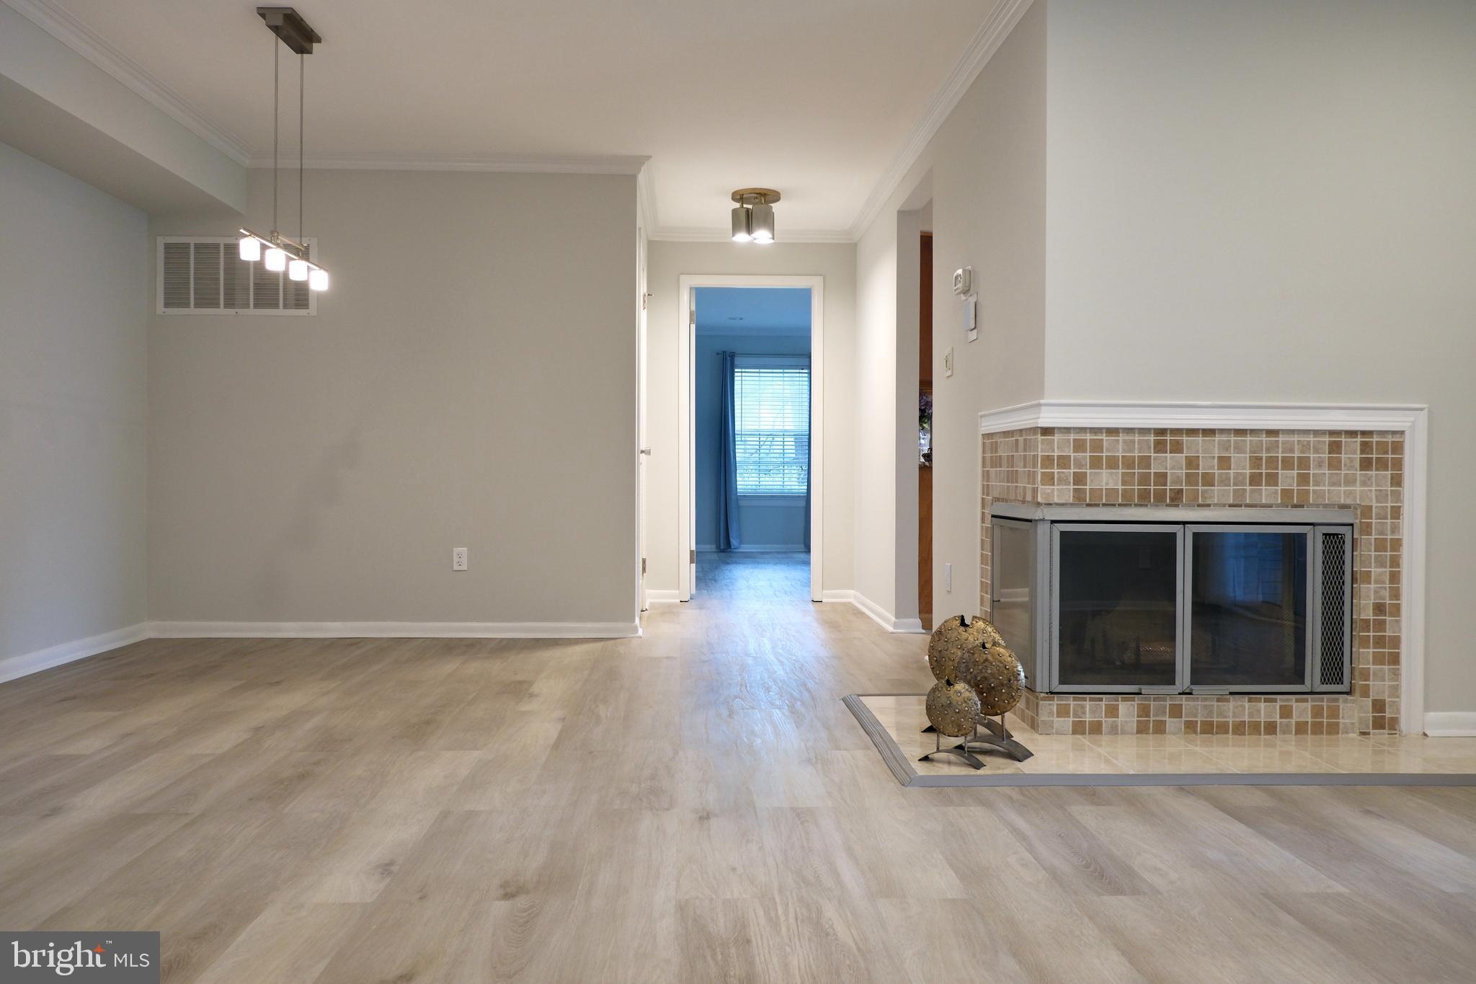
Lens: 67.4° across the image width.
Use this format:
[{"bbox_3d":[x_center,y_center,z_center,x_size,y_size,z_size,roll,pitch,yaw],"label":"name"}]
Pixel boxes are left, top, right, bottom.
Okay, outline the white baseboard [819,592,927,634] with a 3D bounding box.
[{"bbox_3d":[0.784,0.702,6.657,0.383,0.081,1.448,0,1,-2],"label":"white baseboard"}]

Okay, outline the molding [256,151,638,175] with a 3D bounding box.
[{"bbox_3d":[-1.450,-1.655,5.563,2.038,0.073,0.079,0,1,-2],"label":"molding"}]

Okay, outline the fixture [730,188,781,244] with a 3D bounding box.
[{"bbox_3d":[0.103,-1.553,6.280,0.280,0.283,0.279,0,1,-2],"label":"fixture"}]

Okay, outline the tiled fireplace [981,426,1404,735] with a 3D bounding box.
[{"bbox_3d":[1.492,0.276,3.783,1.147,0.953,0.682,0,1,-2],"label":"tiled fireplace"}]

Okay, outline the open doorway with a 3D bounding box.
[{"bbox_3d":[0.086,-0.349,7.353,0.966,2.154,0.133,0,1,-2],"label":"open doorway"}]

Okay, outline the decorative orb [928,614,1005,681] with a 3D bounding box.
[{"bbox_3d":[0.713,0.504,3.431,0.250,0.250,0.105,1,1,26],"label":"decorative orb"}]

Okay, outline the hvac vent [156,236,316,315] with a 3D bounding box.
[{"bbox_3d":[-2.517,-1.087,5.556,0.789,0.394,0.025,0,1,-2],"label":"hvac vent"}]

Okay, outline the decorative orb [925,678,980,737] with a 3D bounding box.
[{"bbox_3d":[0.600,0.604,3.085,0.163,0.163,0.069,1,1,32],"label":"decorative orb"}]

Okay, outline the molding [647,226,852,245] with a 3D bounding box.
[{"bbox_3d":[0.104,-1.681,7.270,1.365,0.071,0.079,0,1,-2],"label":"molding"}]

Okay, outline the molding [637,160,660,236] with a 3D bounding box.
[{"bbox_3d":[-0.507,-1.667,6.423,0.079,0.075,1.718,0,1,-2],"label":"molding"}]

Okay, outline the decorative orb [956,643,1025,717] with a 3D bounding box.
[{"bbox_3d":[0.736,0.546,3.217,0.215,0.215,0.090,1,1,36],"label":"decorative orb"}]

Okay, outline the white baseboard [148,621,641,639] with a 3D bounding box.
[{"bbox_3d":[-1.724,0.700,5.610,2.467,0.085,0.027,0,1,-2],"label":"white baseboard"}]

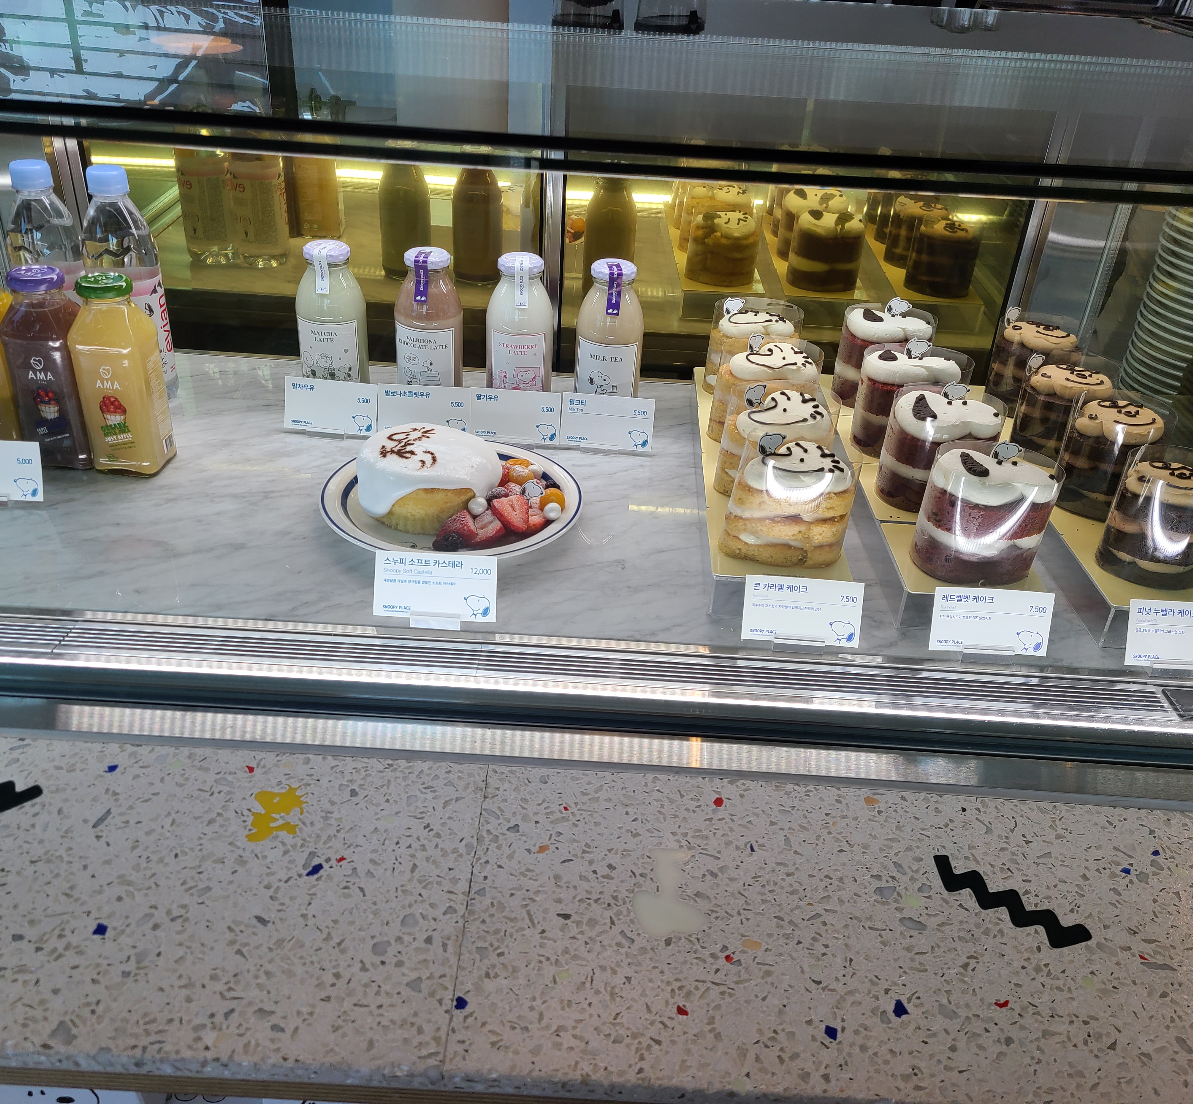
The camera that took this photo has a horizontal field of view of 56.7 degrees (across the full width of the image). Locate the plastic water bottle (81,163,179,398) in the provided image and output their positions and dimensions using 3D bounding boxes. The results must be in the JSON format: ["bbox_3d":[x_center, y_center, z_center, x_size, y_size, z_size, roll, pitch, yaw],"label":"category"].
[{"bbox_3d":[-0.444,-0.250,1.046,0.067,0.216,0.067,4,32,0],"label":"plastic water bottle"}]

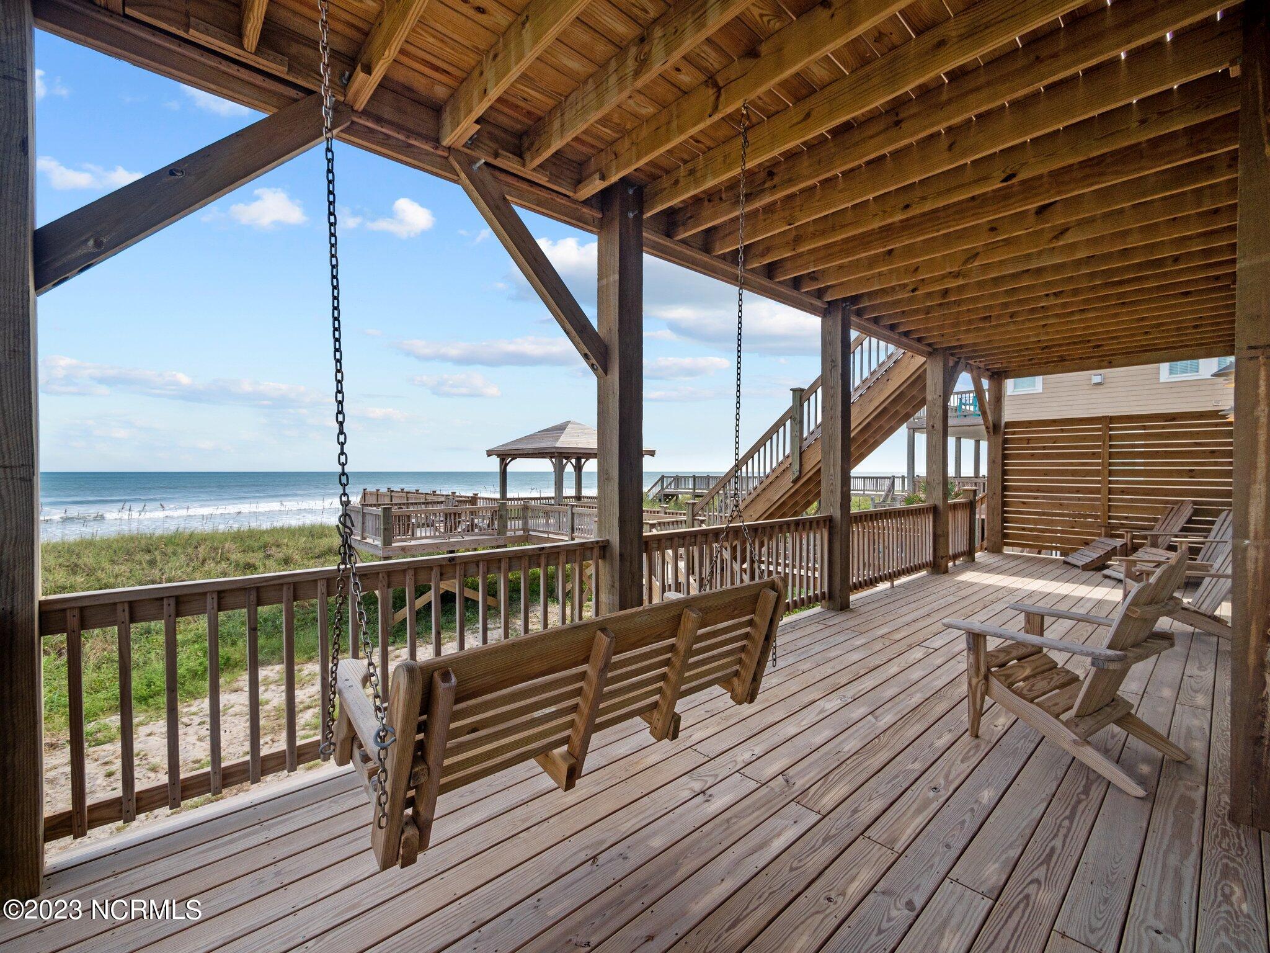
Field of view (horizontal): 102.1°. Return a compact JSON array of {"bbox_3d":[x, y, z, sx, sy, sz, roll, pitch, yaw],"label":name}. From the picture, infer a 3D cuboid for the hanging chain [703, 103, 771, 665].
[{"bbox_3d":[0.467,-0.461,2.362,0.110,2.550,0.460,0,1,-41],"label":"hanging chain"}]

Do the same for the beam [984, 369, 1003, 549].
[{"bbox_3d":[6.239,-0.227,8.838,0.198,3.050,0.198,0,1,-41],"label":"beam"}]

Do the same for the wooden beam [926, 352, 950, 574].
[{"bbox_3d":[4.162,-0.210,7.050,0.198,3.050,0.198,0,1,-41],"label":"wooden beam"}]

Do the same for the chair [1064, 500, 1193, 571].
[{"bbox_3d":[6.889,0.814,7.180,1.200,0.990,0.730,0,1,25],"label":"chair"}]

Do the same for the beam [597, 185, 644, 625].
[{"bbox_3d":[-0.104,-0.251,3.376,0.198,3.200,0.198,0,1,-41],"label":"beam"}]

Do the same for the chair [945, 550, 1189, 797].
[{"bbox_3d":[2.200,0.856,2.648,0.740,1.000,0.880,0,1,-37],"label":"chair"}]

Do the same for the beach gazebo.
[{"bbox_3d":[-2.478,-0.174,19.319,4.450,3.750,4.750,0,1,-41],"label":"beach gazebo"}]

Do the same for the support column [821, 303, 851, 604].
[{"bbox_3d":[2.044,-0.218,5.226,0.198,3.100,0.198,0,1,-41],"label":"support column"}]

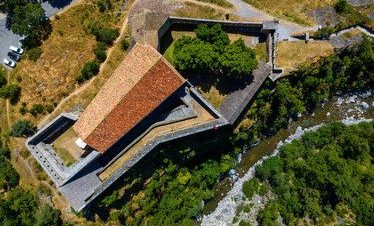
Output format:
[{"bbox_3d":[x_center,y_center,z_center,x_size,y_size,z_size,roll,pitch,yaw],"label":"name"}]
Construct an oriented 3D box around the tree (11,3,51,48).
[{"bbox_3d":[-47.470,-26.540,79.650,10.850,10.690,13.010,0,90,0],"label":"tree"}]

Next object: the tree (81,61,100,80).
[{"bbox_3d":[-29.960,-13.200,80.820,6.060,4.350,5.560,0,90,0],"label":"tree"}]

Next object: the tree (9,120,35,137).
[{"bbox_3d":[-52.700,4.940,83.030,7.630,5.950,5.730,0,90,0],"label":"tree"}]

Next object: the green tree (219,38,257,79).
[{"bbox_3d":[15.360,-16.550,78.400,11.810,11.200,11.780,0,90,0],"label":"green tree"}]

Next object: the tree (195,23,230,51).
[{"bbox_3d":[7.690,-22.760,79.080,10.840,9.840,8.100,0,90,0],"label":"tree"}]

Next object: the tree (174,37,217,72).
[{"bbox_3d":[2.550,-17.520,78.670,12.600,10.660,10.000,0,90,0],"label":"tree"}]

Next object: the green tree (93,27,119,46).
[{"bbox_3d":[-25.320,-23.760,80.850,8.000,4.310,5.490,0,90,0],"label":"green tree"}]

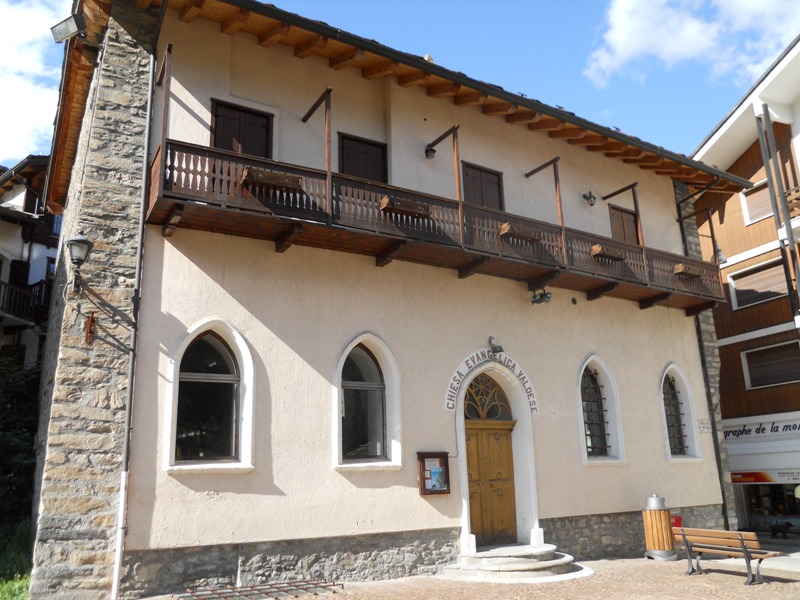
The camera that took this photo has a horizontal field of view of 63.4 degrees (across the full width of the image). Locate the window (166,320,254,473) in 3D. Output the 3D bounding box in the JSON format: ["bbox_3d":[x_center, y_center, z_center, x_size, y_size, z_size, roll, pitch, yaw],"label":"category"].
[{"bbox_3d":[-2.826,1.410,9.735,1.300,2.289,0.270,7,-18,-31],"label":"window"}]

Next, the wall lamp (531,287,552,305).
[{"bbox_3d":[2.908,-0.052,13.381,0.294,0.265,0.274,7,-17,-30],"label":"wall lamp"}]

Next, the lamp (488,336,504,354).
[{"bbox_3d":[1.891,0.844,12.601,0.196,0.333,0.304,7,-17,-30],"label":"lamp"}]

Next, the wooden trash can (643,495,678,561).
[{"bbox_3d":[5.315,4.688,13.366,0.601,1.222,0.601,-2,-15,0],"label":"wooden trash can"}]

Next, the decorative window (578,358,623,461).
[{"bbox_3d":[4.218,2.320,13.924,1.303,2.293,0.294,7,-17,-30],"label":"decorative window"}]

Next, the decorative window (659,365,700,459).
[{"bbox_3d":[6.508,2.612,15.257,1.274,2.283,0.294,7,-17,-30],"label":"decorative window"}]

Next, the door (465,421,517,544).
[{"bbox_3d":[1.708,3.495,12.472,1.401,2.332,0.118,7,-17,-30],"label":"door"}]

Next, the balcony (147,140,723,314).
[{"bbox_3d":[2.017,-1.027,12.755,12.995,0.960,1.078,7,-17,-30],"label":"balcony"}]

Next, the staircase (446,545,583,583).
[{"bbox_3d":[2.274,4.525,11.159,2.891,0.349,1.503,7,-18,-31],"label":"staircase"}]

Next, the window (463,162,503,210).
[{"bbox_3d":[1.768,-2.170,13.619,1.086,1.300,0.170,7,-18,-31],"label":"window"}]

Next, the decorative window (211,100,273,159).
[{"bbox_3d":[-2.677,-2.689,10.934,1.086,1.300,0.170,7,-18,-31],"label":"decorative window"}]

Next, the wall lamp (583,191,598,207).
[{"bbox_3d":[4.449,-2.379,15.123,0.206,0.343,0.284,7,-17,-30],"label":"wall lamp"}]

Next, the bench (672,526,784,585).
[{"bbox_3d":[5.272,4.127,10.513,0.620,0.760,1.750,4,-16,-20],"label":"bench"}]

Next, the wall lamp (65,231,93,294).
[{"bbox_3d":[-4.386,-0.551,8.865,0.349,0.883,0.450,7,-18,-31],"label":"wall lamp"}]

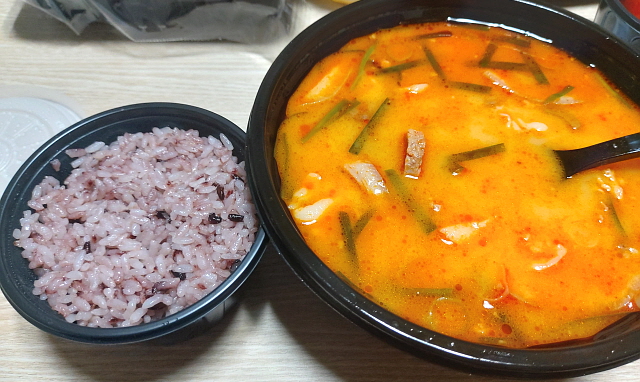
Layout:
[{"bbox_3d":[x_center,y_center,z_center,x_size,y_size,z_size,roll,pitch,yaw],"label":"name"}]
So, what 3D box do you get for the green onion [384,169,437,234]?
[{"bbox_3d":[0.046,0.005,0.236,0.005,0.004,0.040,-24,62,-14],"label":"green onion"}]

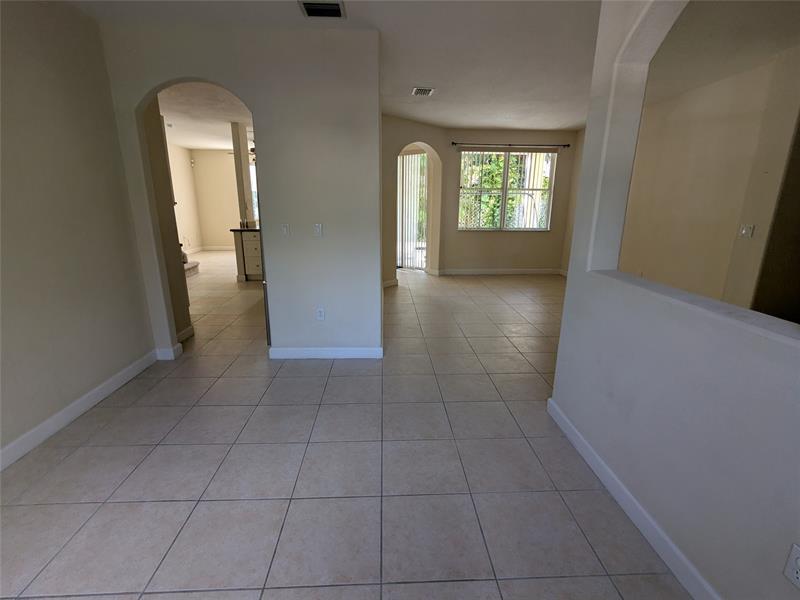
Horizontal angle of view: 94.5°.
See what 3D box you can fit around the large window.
[{"bbox_3d":[2.094,-2.135,7.243,1.889,1.538,0.100,0,15,-2],"label":"large window"}]

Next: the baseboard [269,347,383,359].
[{"bbox_3d":[-0.705,0.506,3.549,1.091,0.120,0.020,0,15,-2],"label":"baseboard"}]

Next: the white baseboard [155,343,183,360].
[{"bbox_3d":[-2.224,0.489,3.592,0.175,0.120,0.199,0,15,-2],"label":"white baseboard"}]

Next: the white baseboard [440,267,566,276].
[{"bbox_3d":[2.111,-0.567,7.600,2.571,0.125,0.020,0,15,-2],"label":"white baseboard"}]

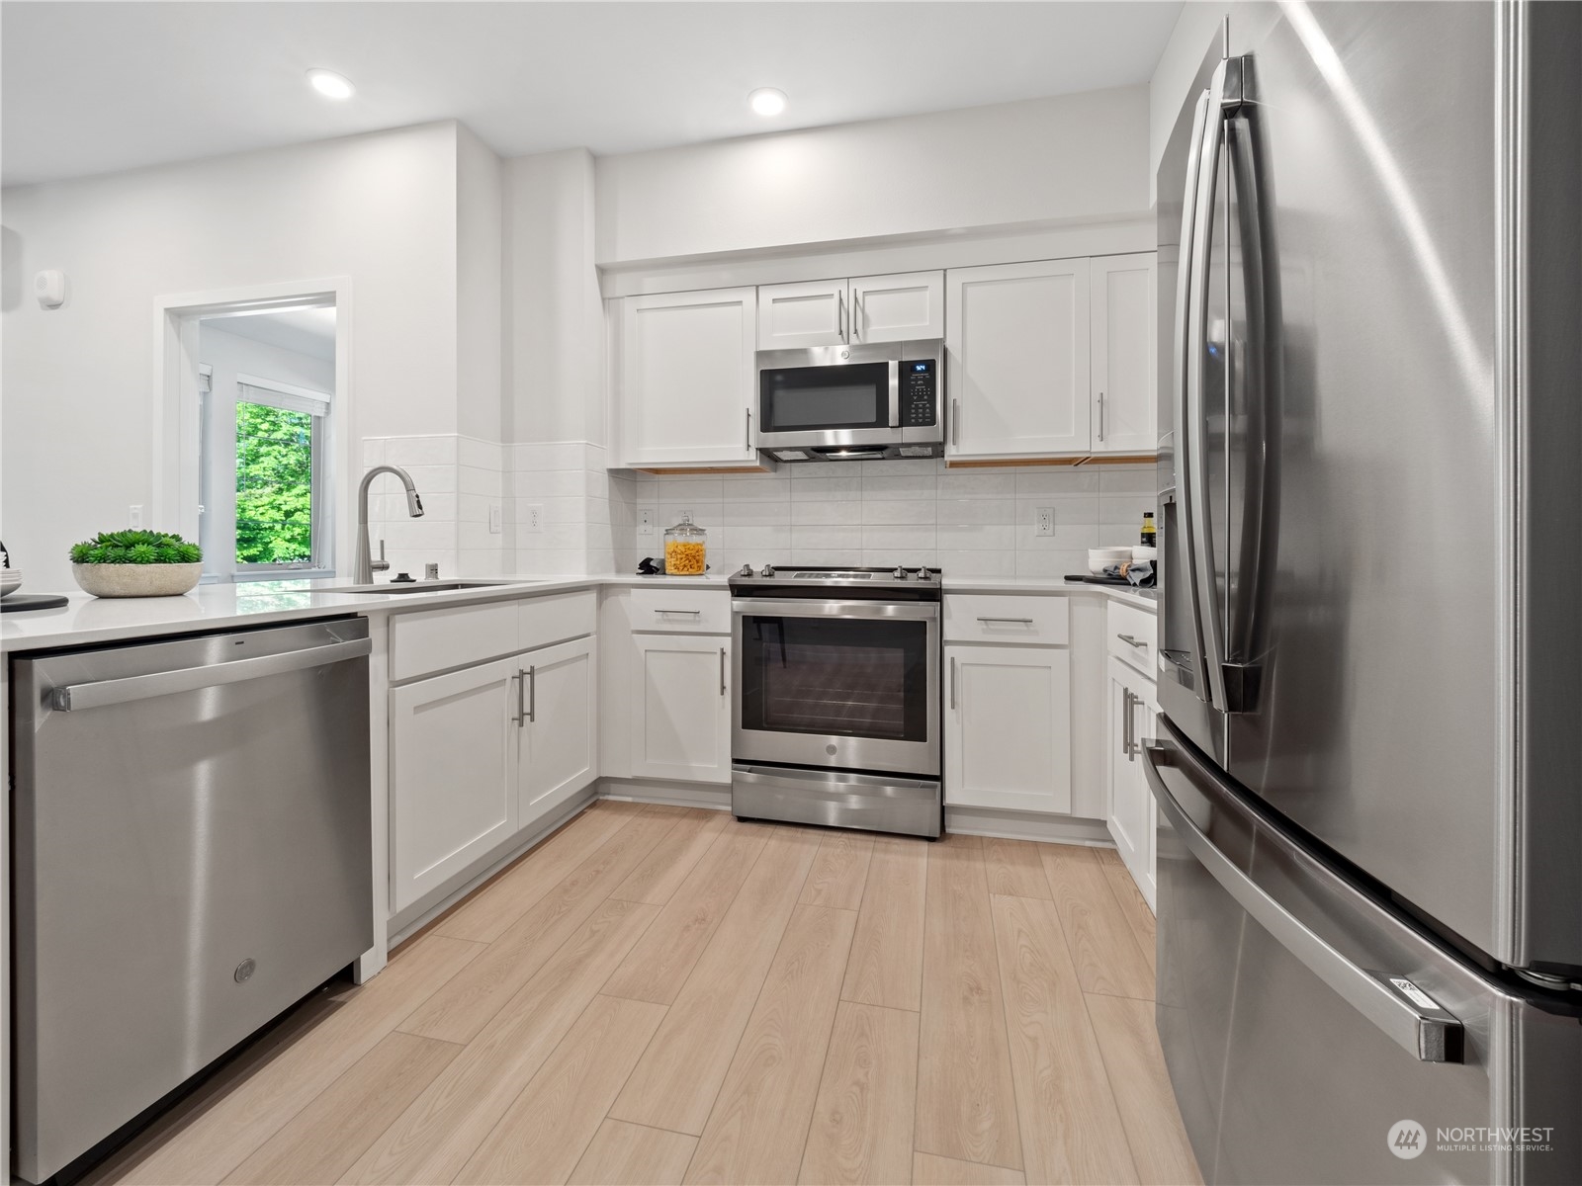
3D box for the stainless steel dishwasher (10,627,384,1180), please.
[{"bbox_3d":[-1.322,0.465,1.274,0.610,0.775,0.600,1,3,13],"label":"stainless steel dishwasher"}]

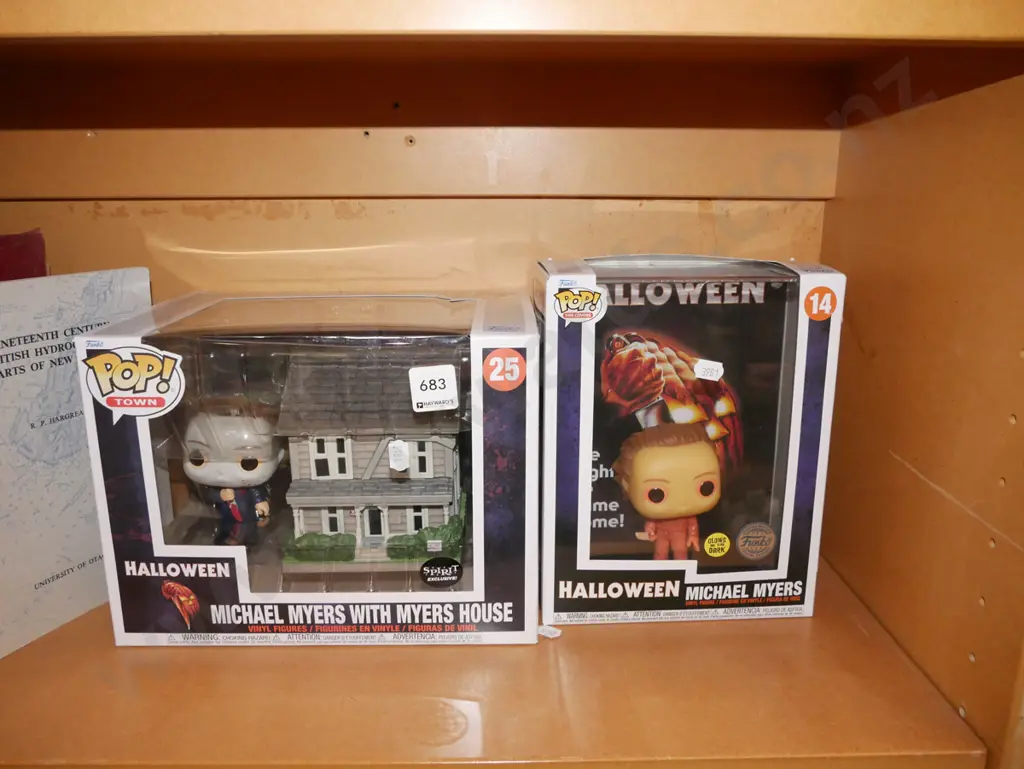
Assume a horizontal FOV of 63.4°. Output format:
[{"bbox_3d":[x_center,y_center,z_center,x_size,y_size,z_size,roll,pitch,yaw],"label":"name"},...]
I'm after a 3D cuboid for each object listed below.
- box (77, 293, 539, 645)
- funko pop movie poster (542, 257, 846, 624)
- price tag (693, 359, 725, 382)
[{"bbox_3d":[-0.114,0.045,0.574,0.258,0.192,0.183,0,14,-1],"label":"box"},{"bbox_3d":[0.106,0.035,0.549,0.176,0.223,0.082,-1,14,-3],"label":"funko pop movie poster"},{"bbox_3d":[0.128,-0.009,0.535,0.020,0.012,0.001,10,13,-6],"label":"price tag"}]

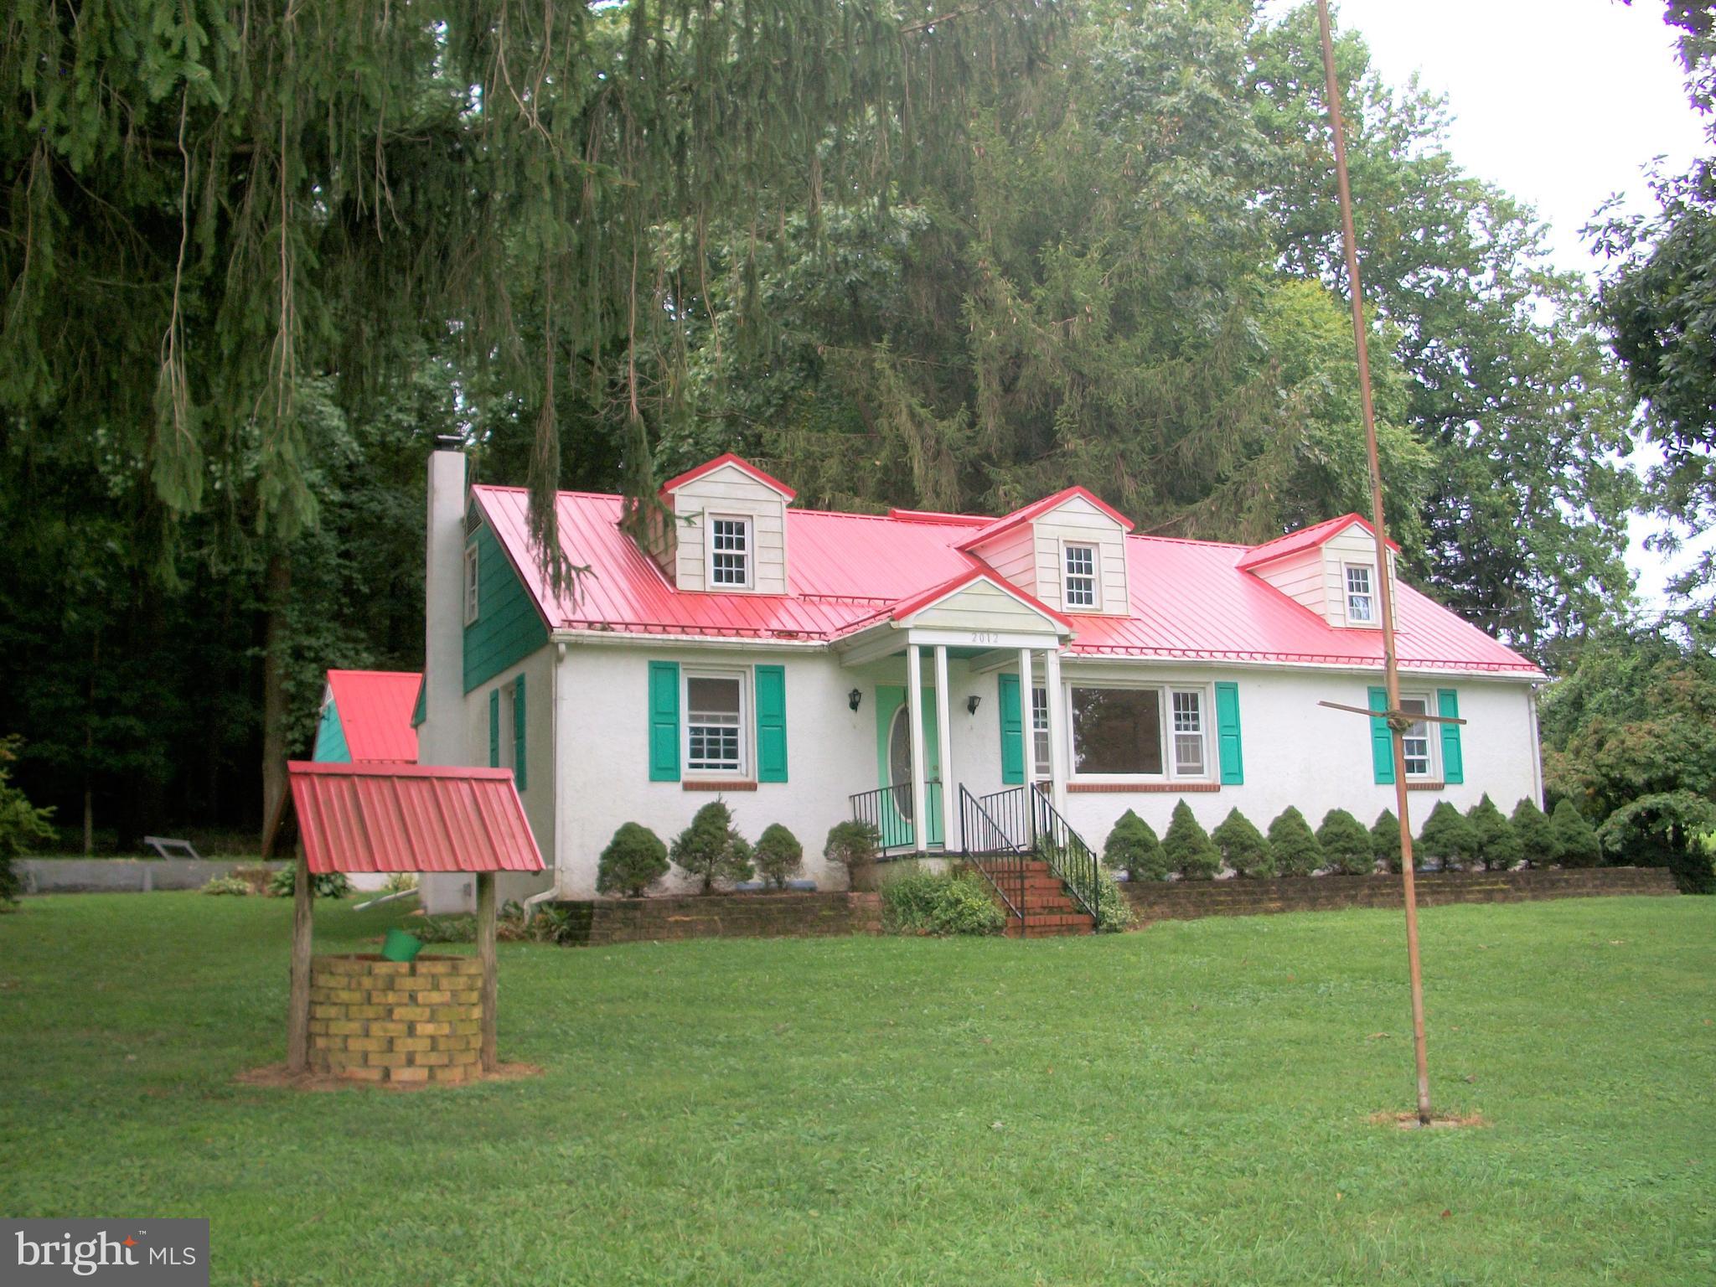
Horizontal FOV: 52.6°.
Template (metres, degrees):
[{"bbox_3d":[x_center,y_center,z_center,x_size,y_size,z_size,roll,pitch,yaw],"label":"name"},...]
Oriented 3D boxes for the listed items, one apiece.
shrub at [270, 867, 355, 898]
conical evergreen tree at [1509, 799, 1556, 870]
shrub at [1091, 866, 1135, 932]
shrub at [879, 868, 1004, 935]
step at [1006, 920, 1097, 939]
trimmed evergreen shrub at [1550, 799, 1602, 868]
[{"bbox_3d":[-9.818,4.268,31.106,1.379,0.611,1.133,3,-11,-26],"label":"shrub"},{"bbox_3d":[9.827,2.771,25.237,0.709,1.054,0.709,3,-11,-26],"label":"conical evergreen tree"},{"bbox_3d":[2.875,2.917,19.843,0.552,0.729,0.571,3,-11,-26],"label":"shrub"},{"bbox_3d":[0.930,2.835,18.958,1.251,0.739,0.965,3,-11,-26],"label":"shrub"},{"bbox_3d":[2.057,3.121,19.101,1.152,0.197,0.345,3,-11,-26],"label":"step"},{"bbox_3d":[10.557,2.799,25.590,0.709,1.024,0.709,3,-11,-26],"label":"trimmed evergreen shrub"}]

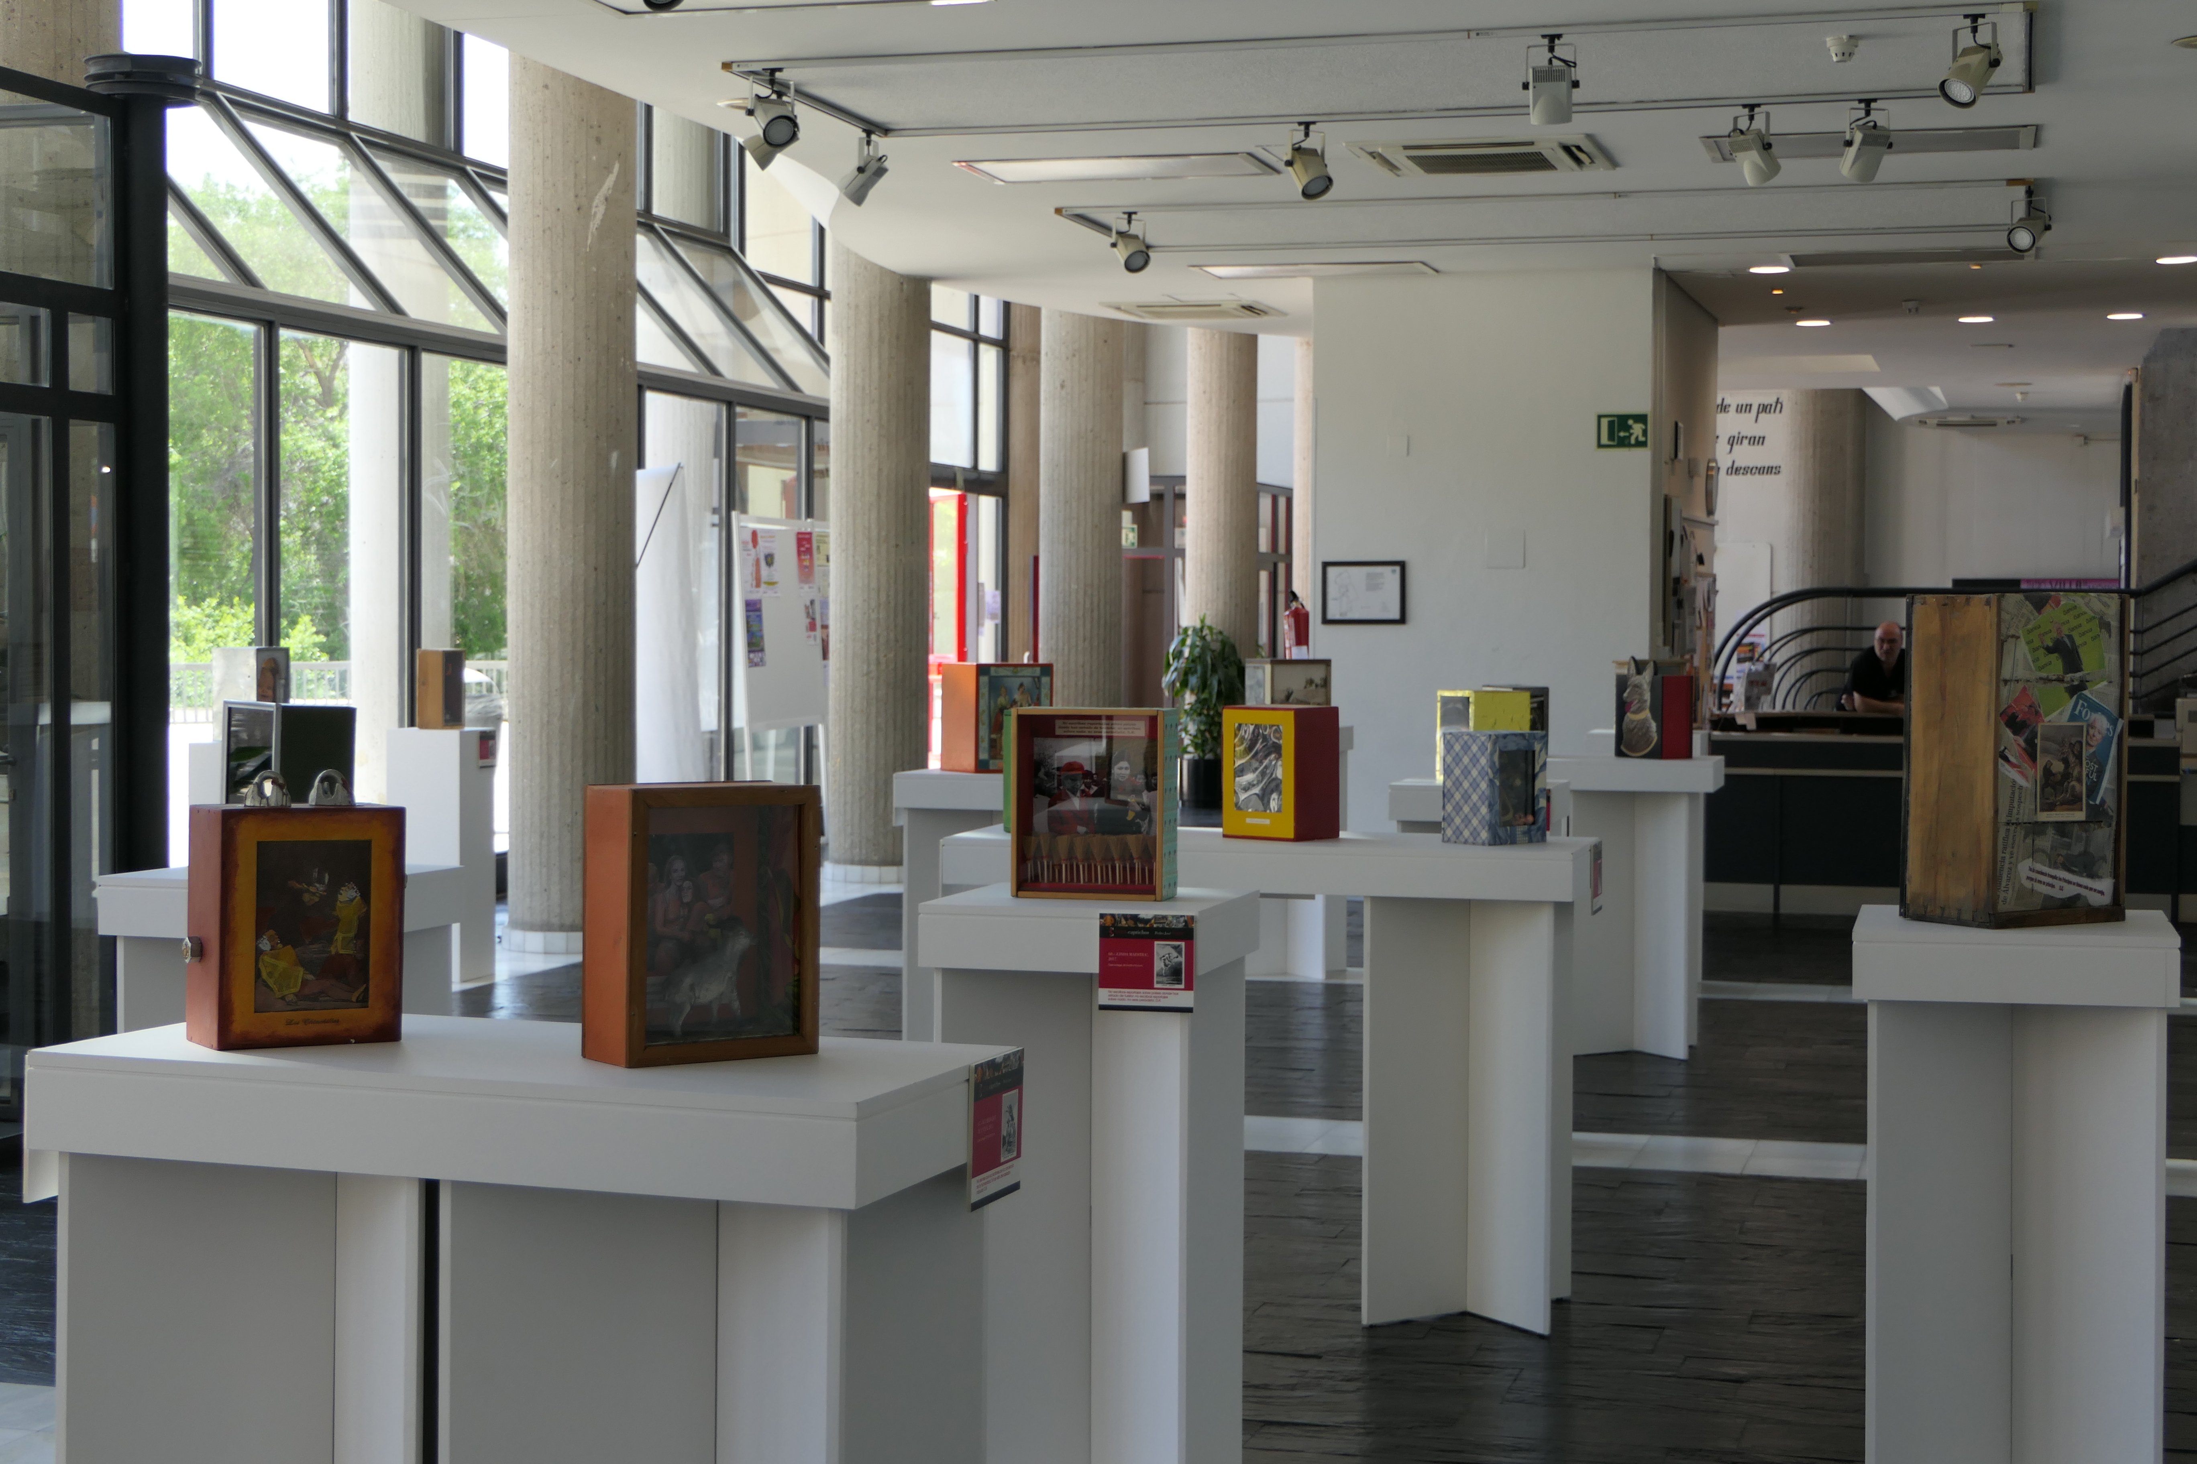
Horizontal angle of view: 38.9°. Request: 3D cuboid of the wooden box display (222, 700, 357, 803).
[{"bbox_3d":[-1.424,0.102,5.476,0.133,0.304,0.275,-1,2,-33],"label":"wooden box display"}]

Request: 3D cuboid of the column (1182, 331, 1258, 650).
[{"bbox_3d":[1.026,-1.472,25.864,0.600,4.200,0.600,1,2,15],"label":"column"}]

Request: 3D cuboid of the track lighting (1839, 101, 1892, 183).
[{"bbox_3d":[2.780,-2.140,11.277,0.155,0.280,0.180,-1,2,-25],"label":"track lighting"}]

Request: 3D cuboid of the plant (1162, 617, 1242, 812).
[{"bbox_3d":[0.847,-0.142,25.311,0.620,1.570,0.620,1,2,15],"label":"plant"}]

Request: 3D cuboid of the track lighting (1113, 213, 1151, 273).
[{"bbox_3d":[0.153,-2.272,14.446,0.160,0.282,0.200,-1,2,-31],"label":"track lighting"}]

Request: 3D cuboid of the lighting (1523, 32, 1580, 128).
[{"bbox_3d":[1.459,-2.104,10.037,0.170,0.285,0.200,0,2,6],"label":"lighting"}]

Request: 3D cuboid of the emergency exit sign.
[{"bbox_3d":[2.869,-1.642,16.999,0.300,0.200,0.020,1,2,17],"label":"emergency exit sign"}]

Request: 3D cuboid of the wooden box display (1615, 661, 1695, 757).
[{"bbox_3d":[1.985,-0.086,11.115,0.155,0.355,0.235,-1,2,-34],"label":"wooden box display"}]

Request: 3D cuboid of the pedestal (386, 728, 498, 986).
[{"bbox_3d":[-2.703,0.502,12.822,0.334,1.022,0.288,1,2,18],"label":"pedestal"}]

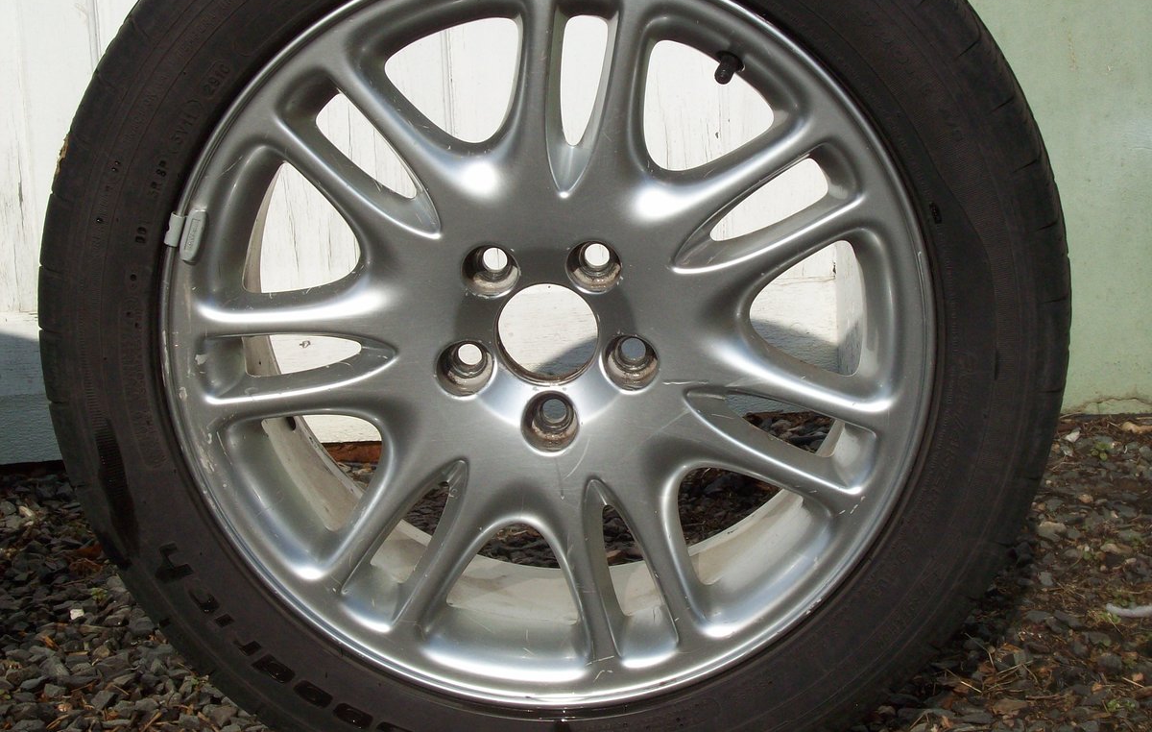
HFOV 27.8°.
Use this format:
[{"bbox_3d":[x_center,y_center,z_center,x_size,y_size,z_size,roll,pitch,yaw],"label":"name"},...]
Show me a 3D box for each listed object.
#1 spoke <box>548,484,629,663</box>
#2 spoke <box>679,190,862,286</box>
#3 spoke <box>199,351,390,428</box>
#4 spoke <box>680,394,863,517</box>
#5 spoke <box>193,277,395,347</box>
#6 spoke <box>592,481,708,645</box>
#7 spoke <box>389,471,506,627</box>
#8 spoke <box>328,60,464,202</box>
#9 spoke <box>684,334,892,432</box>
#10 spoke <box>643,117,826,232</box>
[{"bbox_3d":[0.002,0.132,1.464,0.038,0.115,0.037,-16,13,8],"label":"spoke"},{"bbox_3d":[0.128,-0.068,1.405,0.115,0.038,0.037,-29,11,10],"label":"spoke"},{"bbox_3d":[-0.169,0.020,1.446,0.115,0.038,0.037,-4,14,5],"label":"spoke"},{"bbox_3d":[0.115,0.062,1.439,0.115,0.038,0.037,21,15,-2],"label":"spoke"},{"bbox_3d":[-0.173,-0.034,1.432,0.115,0.038,0.037,-4,14,5],"label":"spoke"},{"bbox_3d":[0.055,0.117,1.457,0.038,0.115,0.037,-16,13,8],"label":"spoke"},{"bbox_3d":[-0.080,0.120,1.466,0.038,0.115,0.037,33,14,-5],"label":"spoke"},{"bbox_3d":[-0.104,-0.145,1.399,0.038,0.115,0.037,-42,8,12],"label":"spoke"},{"bbox_3d":[0.135,0.012,1.425,0.115,0.038,0.037,21,15,-2],"label":"spoke"},{"bbox_3d":[0.099,-0.115,1.394,0.115,0.038,0.037,-29,11,10],"label":"spoke"}]

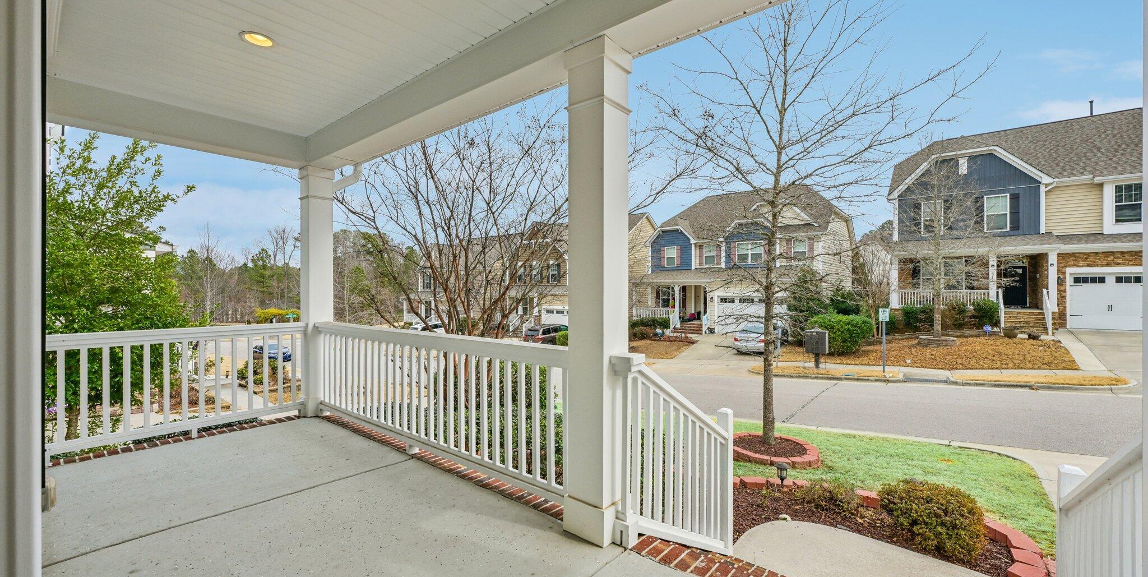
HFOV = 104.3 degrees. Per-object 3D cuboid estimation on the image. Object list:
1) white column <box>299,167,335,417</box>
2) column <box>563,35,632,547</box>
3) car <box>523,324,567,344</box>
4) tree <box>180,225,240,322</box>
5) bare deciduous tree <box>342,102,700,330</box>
[{"bbox_3d":[-2.600,0.015,4.540,0.255,2.460,0.255,0,0,38],"label":"white column"},{"bbox_3d":[0.126,0.009,2.330,0.255,2.470,0.255,0,0,38],"label":"column"},{"bbox_3d":[-1.310,3.430,33.000,1.930,1.750,4.850,0,0,38],"label":"car"},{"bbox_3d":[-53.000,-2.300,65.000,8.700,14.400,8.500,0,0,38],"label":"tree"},{"bbox_3d":[-1.150,-0.550,6.200,5.400,5.750,5.000,0,0,38],"label":"bare deciduous tree"}]

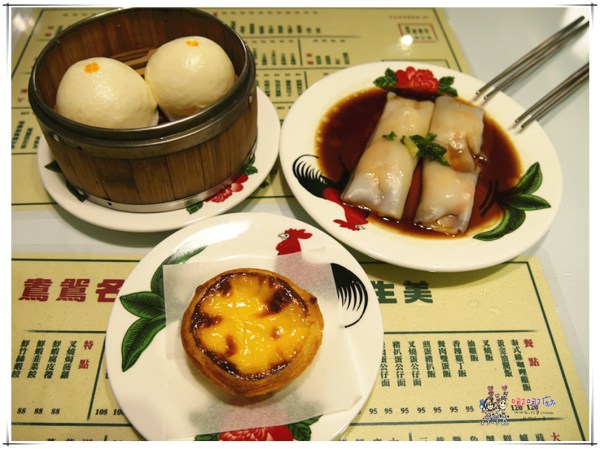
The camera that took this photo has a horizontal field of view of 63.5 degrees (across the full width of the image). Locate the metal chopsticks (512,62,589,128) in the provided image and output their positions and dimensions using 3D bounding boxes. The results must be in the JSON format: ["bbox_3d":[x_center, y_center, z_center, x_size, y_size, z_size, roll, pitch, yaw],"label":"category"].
[{"bbox_3d":[0.258,-0.135,0.445,0.232,0.008,0.017,-34,63,-30],"label":"metal chopsticks"}]

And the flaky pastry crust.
[{"bbox_3d":[-0.028,0.065,0.291,0.081,0.030,0.074,1,56,-2],"label":"flaky pastry crust"}]

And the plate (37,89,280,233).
[{"bbox_3d":[-0.108,-0.066,0.389,0.184,0.021,0.184,1,56,-2],"label":"plate"}]

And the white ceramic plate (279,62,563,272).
[{"bbox_3d":[0.091,-0.051,0.386,0.215,0.025,0.215,1,56,-2],"label":"white ceramic plate"}]

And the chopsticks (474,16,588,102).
[{"bbox_3d":[0.231,-0.164,0.464,0.017,0.008,0.232,40,56,22],"label":"chopsticks"}]

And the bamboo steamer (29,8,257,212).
[{"bbox_3d":[-0.112,-0.094,0.363,0.158,0.071,0.158,1,56,-2],"label":"bamboo steamer"}]

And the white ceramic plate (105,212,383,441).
[{"bbox_3d":[-0.032,0.066,0.303,0.165,0.020,0.165,1,56,-2],"label":"white ceramic plate"}]

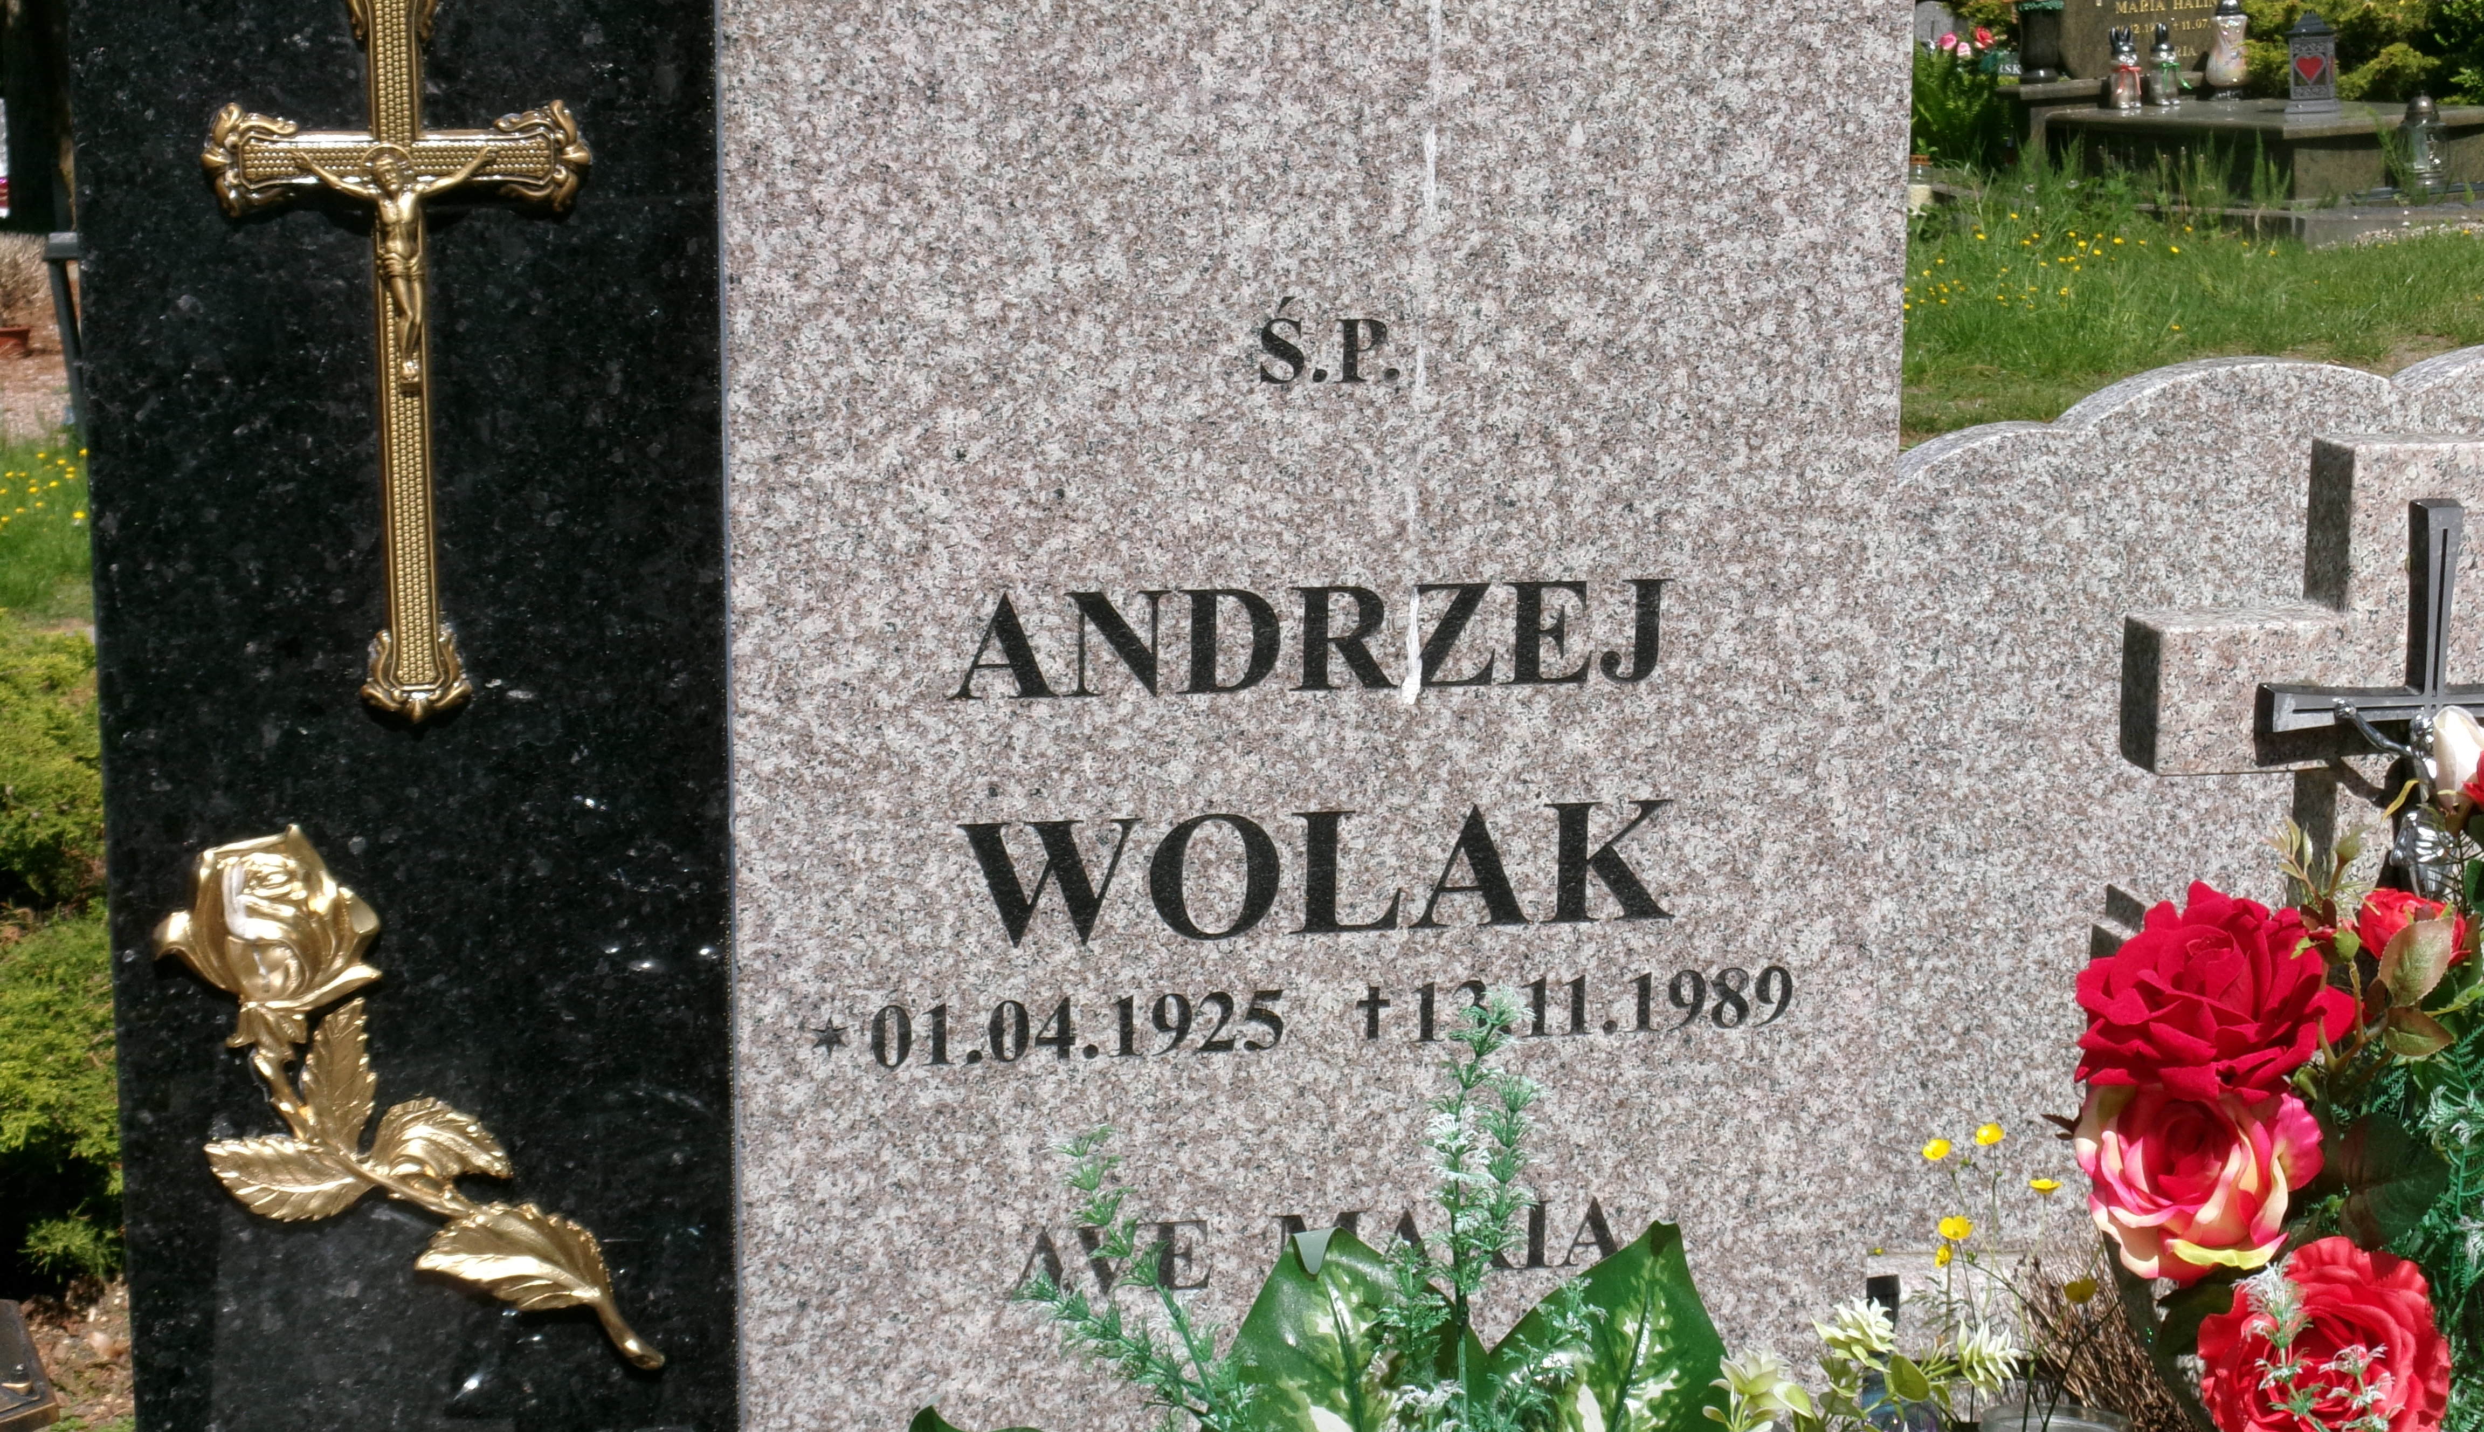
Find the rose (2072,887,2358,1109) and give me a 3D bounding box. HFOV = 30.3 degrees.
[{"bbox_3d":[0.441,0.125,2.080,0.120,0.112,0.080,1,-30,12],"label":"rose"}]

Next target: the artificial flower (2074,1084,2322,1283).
[{"bbox_3d":[0.433,0.210,2.080,0.112,0.105,0.075,2,-25,14],"label":"artificial flower"}]

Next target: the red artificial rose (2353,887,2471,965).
[{"bbox_3d":[0.538,0.099,2.110,0.053,0.046,0.046,1,-27,12],"label":"red artificial rose"}]

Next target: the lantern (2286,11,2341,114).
[{"bbox_3d":[3.405,-2.079,14.600,0.158,0.325,0.158,2,11,21],"label":"lantern"}]

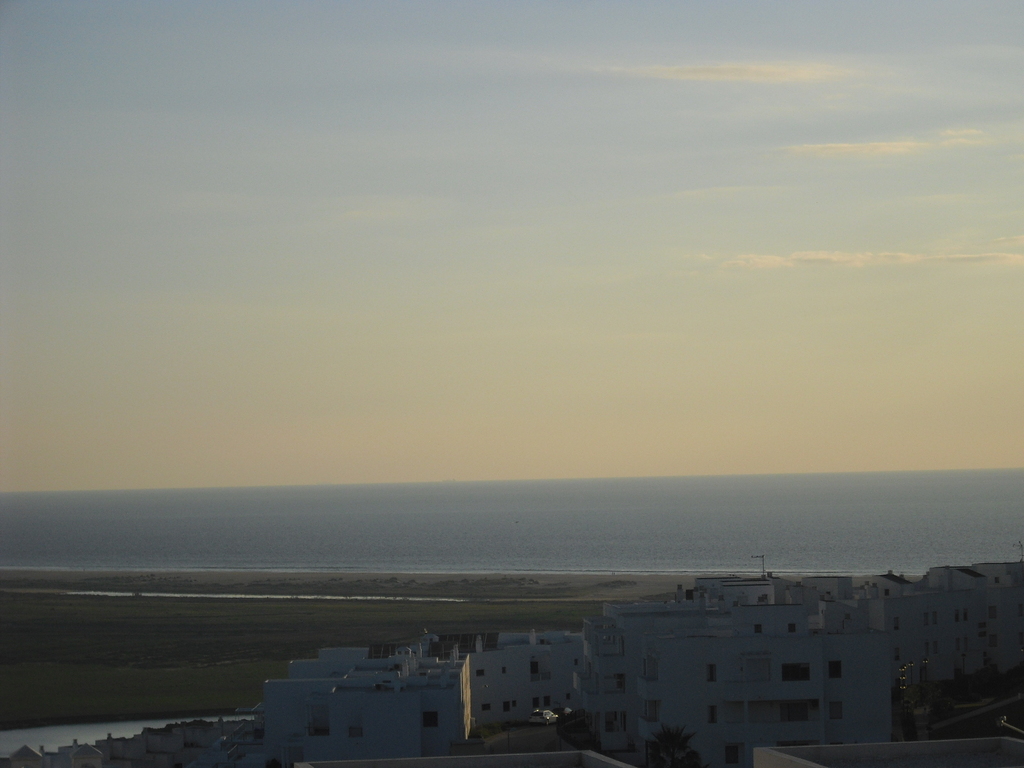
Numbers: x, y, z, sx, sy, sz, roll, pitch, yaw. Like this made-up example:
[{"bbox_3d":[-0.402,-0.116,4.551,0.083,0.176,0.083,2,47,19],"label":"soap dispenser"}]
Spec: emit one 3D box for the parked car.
[{"bbox_3d":[3.297,33.542,337.000,1.760,1.460,4.200,-2,-2,24],"label":"parked car"}]

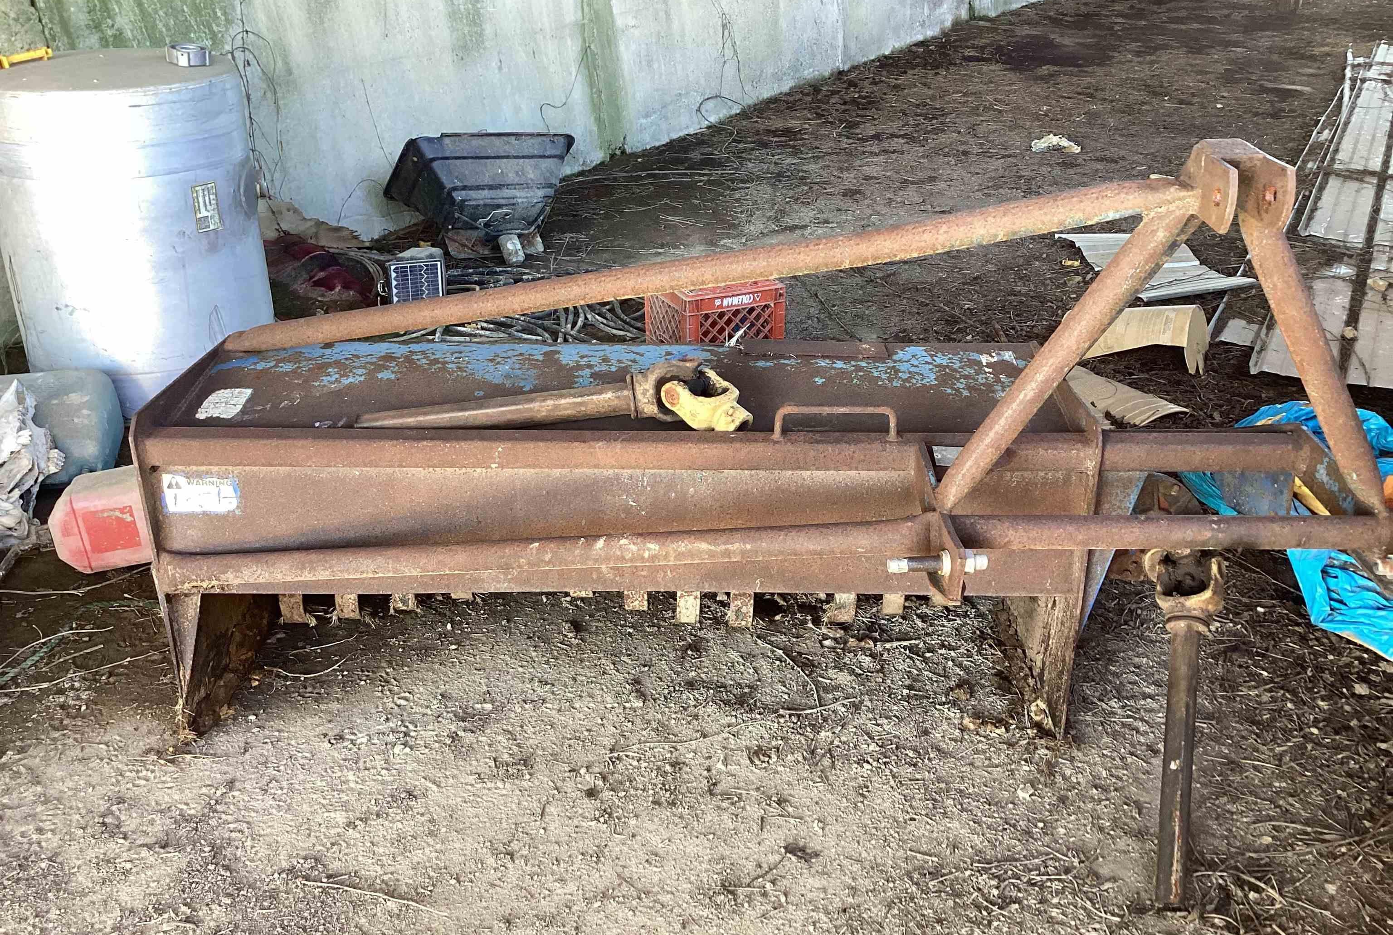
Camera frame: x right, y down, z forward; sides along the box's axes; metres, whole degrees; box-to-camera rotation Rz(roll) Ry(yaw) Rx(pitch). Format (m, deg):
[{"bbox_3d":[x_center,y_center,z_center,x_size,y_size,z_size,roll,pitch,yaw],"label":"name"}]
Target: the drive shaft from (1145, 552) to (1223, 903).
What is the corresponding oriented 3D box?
[{"bbox_3d":[0.787,0.396,2.022,0.115,0.115,0.630,8,55,15],"label":"drive shaft"}]

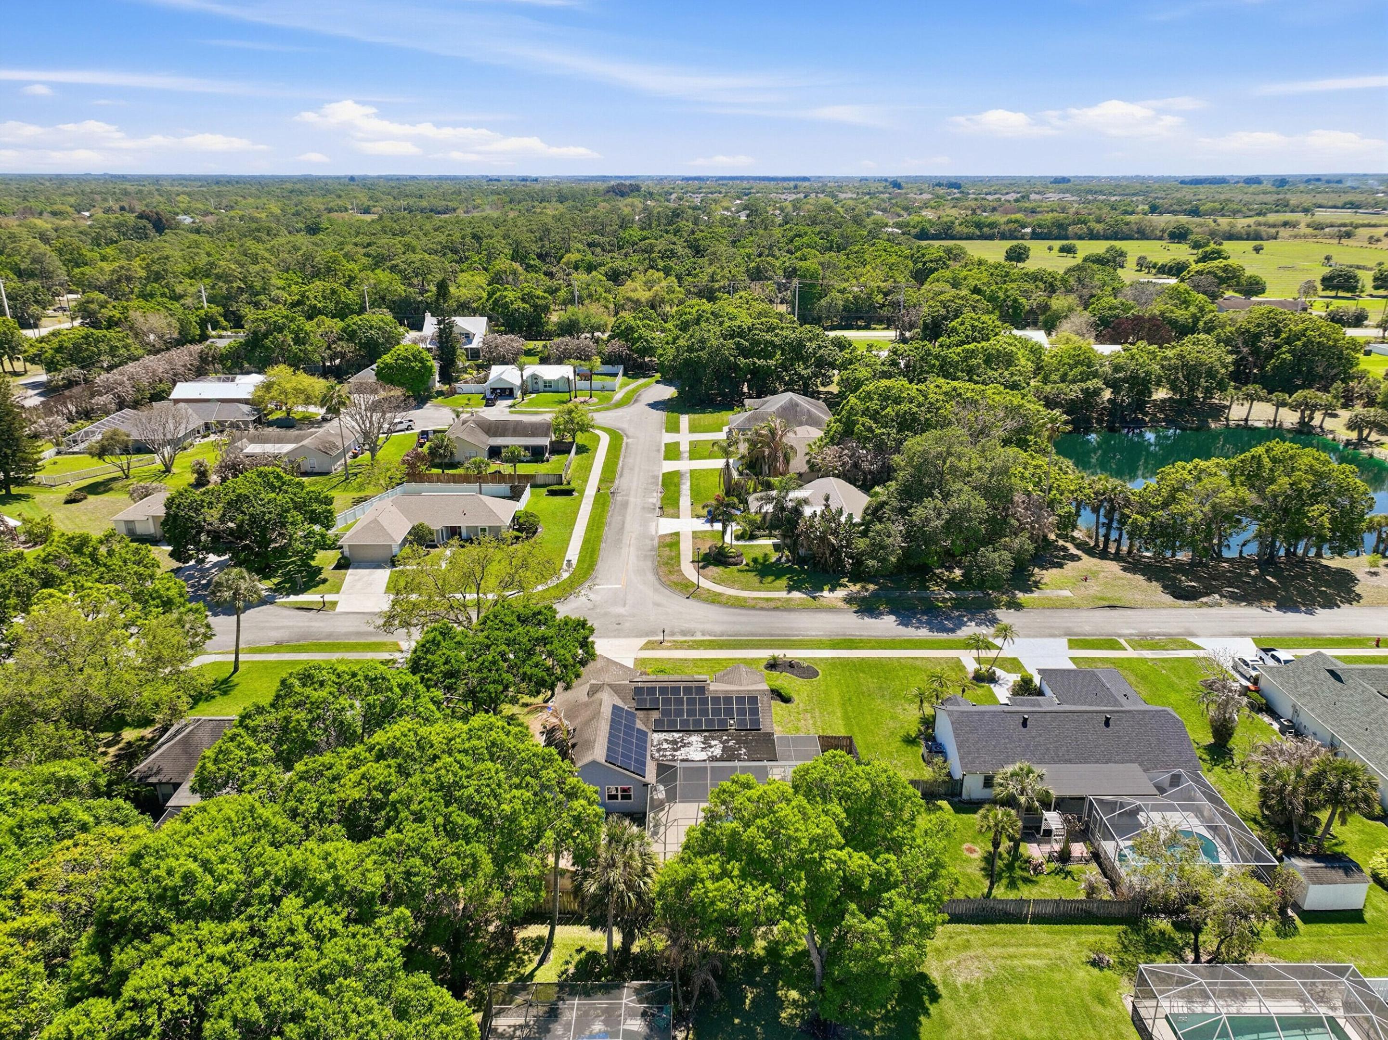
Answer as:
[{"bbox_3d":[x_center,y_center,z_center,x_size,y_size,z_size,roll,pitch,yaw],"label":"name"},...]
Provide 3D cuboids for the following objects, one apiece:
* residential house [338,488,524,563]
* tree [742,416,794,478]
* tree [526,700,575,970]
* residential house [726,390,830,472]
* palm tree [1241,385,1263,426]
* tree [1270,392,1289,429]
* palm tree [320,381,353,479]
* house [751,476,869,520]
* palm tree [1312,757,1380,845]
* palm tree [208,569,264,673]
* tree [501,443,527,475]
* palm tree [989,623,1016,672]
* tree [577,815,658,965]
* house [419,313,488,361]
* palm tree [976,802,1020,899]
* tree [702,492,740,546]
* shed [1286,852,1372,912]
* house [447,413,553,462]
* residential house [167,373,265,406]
[{"bbox_3d":[-30.750,0.033,115.569,17.700,4.900,17.000,0,20,0],"label":"residential house"},{"bbox_3d":[11.000,-10.337,141.958,7.400,9.200,7.200,0,20,0],"label":"tree"},{"bbox_3d":[-7.315,17.235,51.184,2.732,16.236,2.500,0,20,0],"label":"tree"},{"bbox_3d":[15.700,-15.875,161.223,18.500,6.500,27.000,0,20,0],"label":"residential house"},{"bbox_3d":[102.200,-21.081,176.780,4.200,7.300,4.200,0,20,0],"label":"palm tree"},{"bbox_3d":[106.000,-19.982,174.626,3.900,6.700,3.900,0,20,0],"label":"tree"},{"bbox_3d":[-50.448,-12.555,137.063,4.579,13.993,4.400,0,20,0],"label":"palm tree"},{"bbox_3d":[15.600,-2.423,125.680,17.200,5.400,14.800,0,20,0],"label":"house"},{"bbox_3d":[41.721,18.513,62.478,4.447,6.167,4.200,0,20,0],"label":"palm tree"},{"bbox_3d":[-40.800,9.207,86.499,5.200,10.200,5.000,0,20,0],"label":"palm tree"},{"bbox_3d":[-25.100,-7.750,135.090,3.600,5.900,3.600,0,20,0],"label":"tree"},{"bbox_3d":[26.956,11.387,84.408,2.463,4.689,2.300,0,20,0],"label":"palm tree"},{"bbox_3d":[-4.300,21.232,54.161,4.700,9.600,4.700,0,20,0],"label":"tree"},{"bbox_3d":[-57.650,-44.903,233.201,15.300,9.600,12.800,0,20,0],"label":"house"},{"bbox_3d":[18.041,20.066,57.871,2.573,6.372,2.500,0,20,0],"label":"palm tree"},{"bbox_3d":[3.400,-0.050,112.990,4.200,6.400,4.200,0,20,0],"label":"tree"},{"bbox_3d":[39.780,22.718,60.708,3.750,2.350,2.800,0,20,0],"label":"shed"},{"bbox_3d":[-30.650,-13.610,152.960,17.100,4.800,17.000,0,20,0],"label":"house"},{"bbox_3d":[-87.750,-24.570,183.180,16.900,4.900,15.700,0,20,0],"label":"residential house"}]

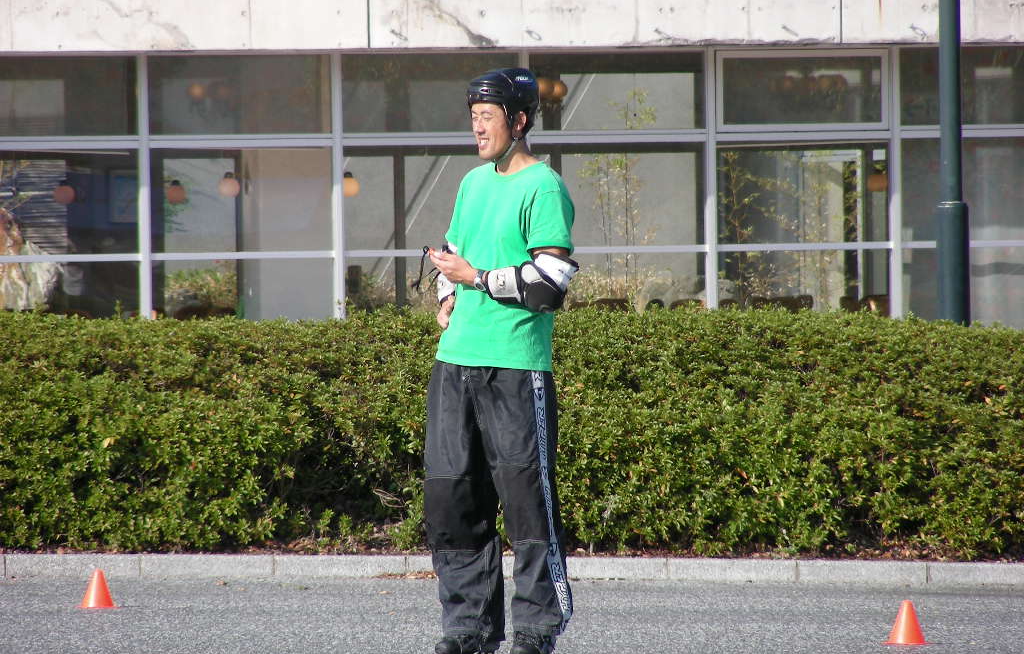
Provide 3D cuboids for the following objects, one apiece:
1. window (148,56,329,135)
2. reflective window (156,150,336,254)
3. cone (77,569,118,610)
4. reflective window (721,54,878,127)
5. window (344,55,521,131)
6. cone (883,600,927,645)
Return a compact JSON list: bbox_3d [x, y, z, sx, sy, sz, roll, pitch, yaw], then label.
[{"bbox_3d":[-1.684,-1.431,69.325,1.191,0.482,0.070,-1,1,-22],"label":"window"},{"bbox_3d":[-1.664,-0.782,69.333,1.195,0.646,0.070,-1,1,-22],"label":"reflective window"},{"bbox_3d":[-1.495,0.946,40.600,0.138,0.143,0.138,-1,1,0],"label":"cone"},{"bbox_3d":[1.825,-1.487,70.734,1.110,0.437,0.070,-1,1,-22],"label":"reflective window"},{"bbox_3d":[-0.509,-1.454,69.797,1.168,0.479,0.070,-1,1,-22],"label":"window"},{"bbox_3d":[1.282,0.962,36.600,0.138,0.145,0.138,-1,1,0],"label":"cone"}]

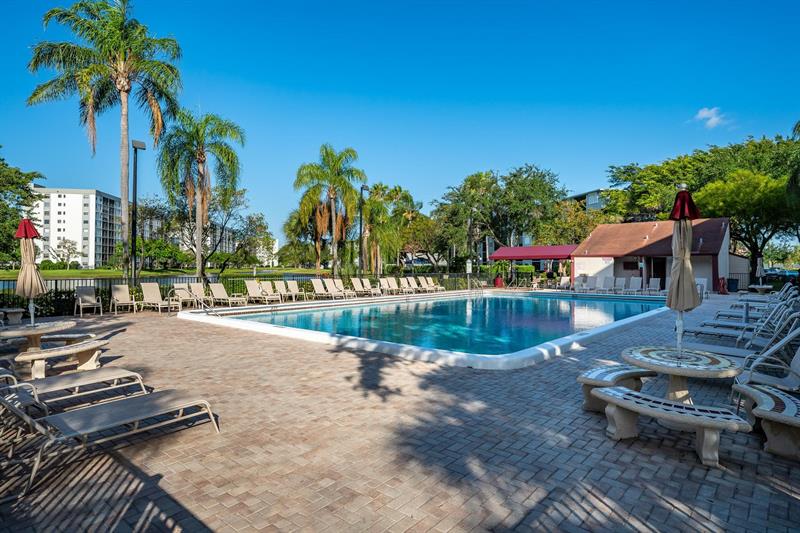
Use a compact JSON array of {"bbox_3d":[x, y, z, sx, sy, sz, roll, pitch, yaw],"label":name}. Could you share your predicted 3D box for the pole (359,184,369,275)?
[{"bbox_3d":[-2.259,-1.740,27.500,0.600,6.760,0.400,0,0,37],"label":"pole"}]

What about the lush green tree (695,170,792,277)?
[{"bbox_3d":[26.200,-2.700,34.000,8.200,8.800,8.200,0,0,37],"label":"lush green tree"}]

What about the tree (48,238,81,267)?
[{"bbox_3d":[-90.000,-3.300,120.000,7.800,8.400,7.800,0,0,-37],"label":"tree"}]

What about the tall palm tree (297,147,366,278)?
[{"bbox_3d":[-4.270,-2.810,27.300,4.200,8.900,4.200,0,0,0],"label":"tall palm tree"}]

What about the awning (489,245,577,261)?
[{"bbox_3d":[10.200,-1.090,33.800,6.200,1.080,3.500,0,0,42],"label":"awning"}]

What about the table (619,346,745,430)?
[{"bbox_3d":[2.825,1.267,4.490,1.030,0.720,1.030,0,0,0],"label":"table"}]

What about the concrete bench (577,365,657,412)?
[{"bbox_3d":[2.490,1.418,5.120,1.270,0.410,0.460,0,0,-34],"label":"concrete bench"}]

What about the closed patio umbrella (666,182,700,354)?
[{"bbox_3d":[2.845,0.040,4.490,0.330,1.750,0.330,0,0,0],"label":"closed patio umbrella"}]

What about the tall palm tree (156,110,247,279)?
[{"bbox_3d":[-9.500,-3.050,21.200,4.000,9.000,4.000,0,0,0],"label":"tall palm tree"}]

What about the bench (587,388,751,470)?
[{"bbox_3d":[2.365,1.435,3.990,0.580,0.410,1.260,0,0,-37],"label":"bench"}]

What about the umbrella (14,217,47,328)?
[{"bbox_3d":[-5.680,0.090,6.870,0.420,1.670,0.420,0,0,-39],"label":"umbrella"}]

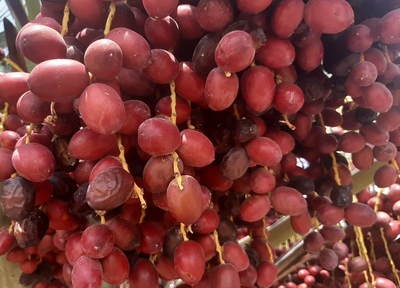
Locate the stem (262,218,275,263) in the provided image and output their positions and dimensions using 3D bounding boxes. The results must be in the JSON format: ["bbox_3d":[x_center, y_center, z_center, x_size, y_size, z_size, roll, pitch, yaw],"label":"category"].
[{"bbox_3d":[0.077,0.108,0.337,0.005,0.047,0.005,-11,-9,0],"label":"stem"}]

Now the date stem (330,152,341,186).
[{"bbox_3d":[0.195,0.036,0.430,0.006,0.049,0.006,-12,-13,23],"label":"date stem"}]

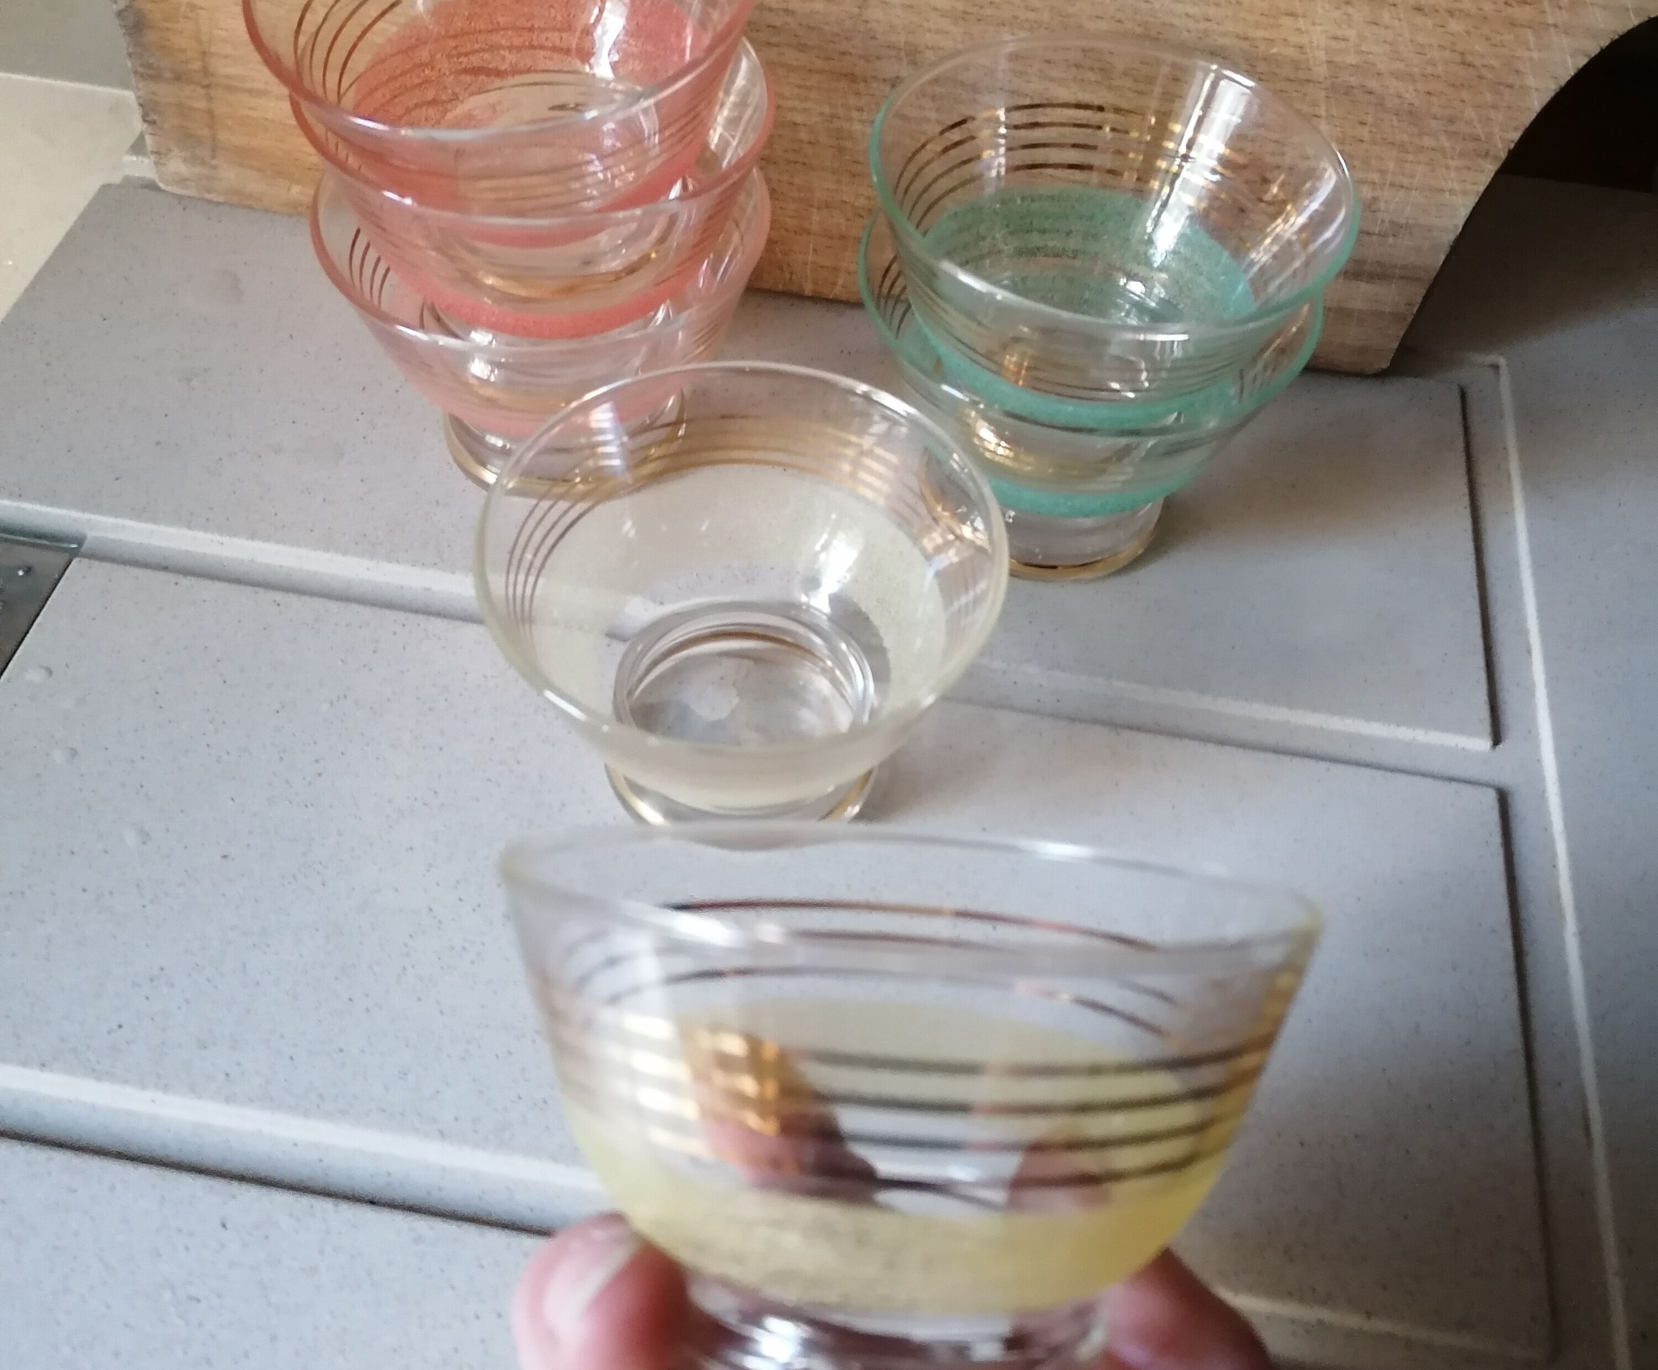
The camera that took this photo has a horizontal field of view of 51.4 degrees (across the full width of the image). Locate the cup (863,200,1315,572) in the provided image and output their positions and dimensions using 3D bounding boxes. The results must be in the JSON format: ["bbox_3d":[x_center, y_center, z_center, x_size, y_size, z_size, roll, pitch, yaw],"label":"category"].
[{"bbox_3d":[0.045,-0.056,0.328,0.082,0.053,0.082,1,51,-2],"label":"cup"}]

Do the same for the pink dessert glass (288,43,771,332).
[{"bbox_3d":[-0.052,-0.086,0.318,0.082,0.053,0.082,6,48,0],"label":"pink dessert glass"}]

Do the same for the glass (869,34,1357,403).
[{"bbox_3d":[0.046,-0.070,0.310,0.082,0.053,0.082,7,51,0],"label":"glass"}]

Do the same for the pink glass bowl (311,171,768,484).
[{"bbox_3d":[-0.053,-0.071,0.335,0.082,0.053,0.082,1,51,-2],"label":"pink glass bowl"}]

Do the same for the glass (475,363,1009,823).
[{"bbox_3d":[-0.014,-0.006,0.285,0.082,0.053,0.082,1,51,-2],"label":"glass"}]

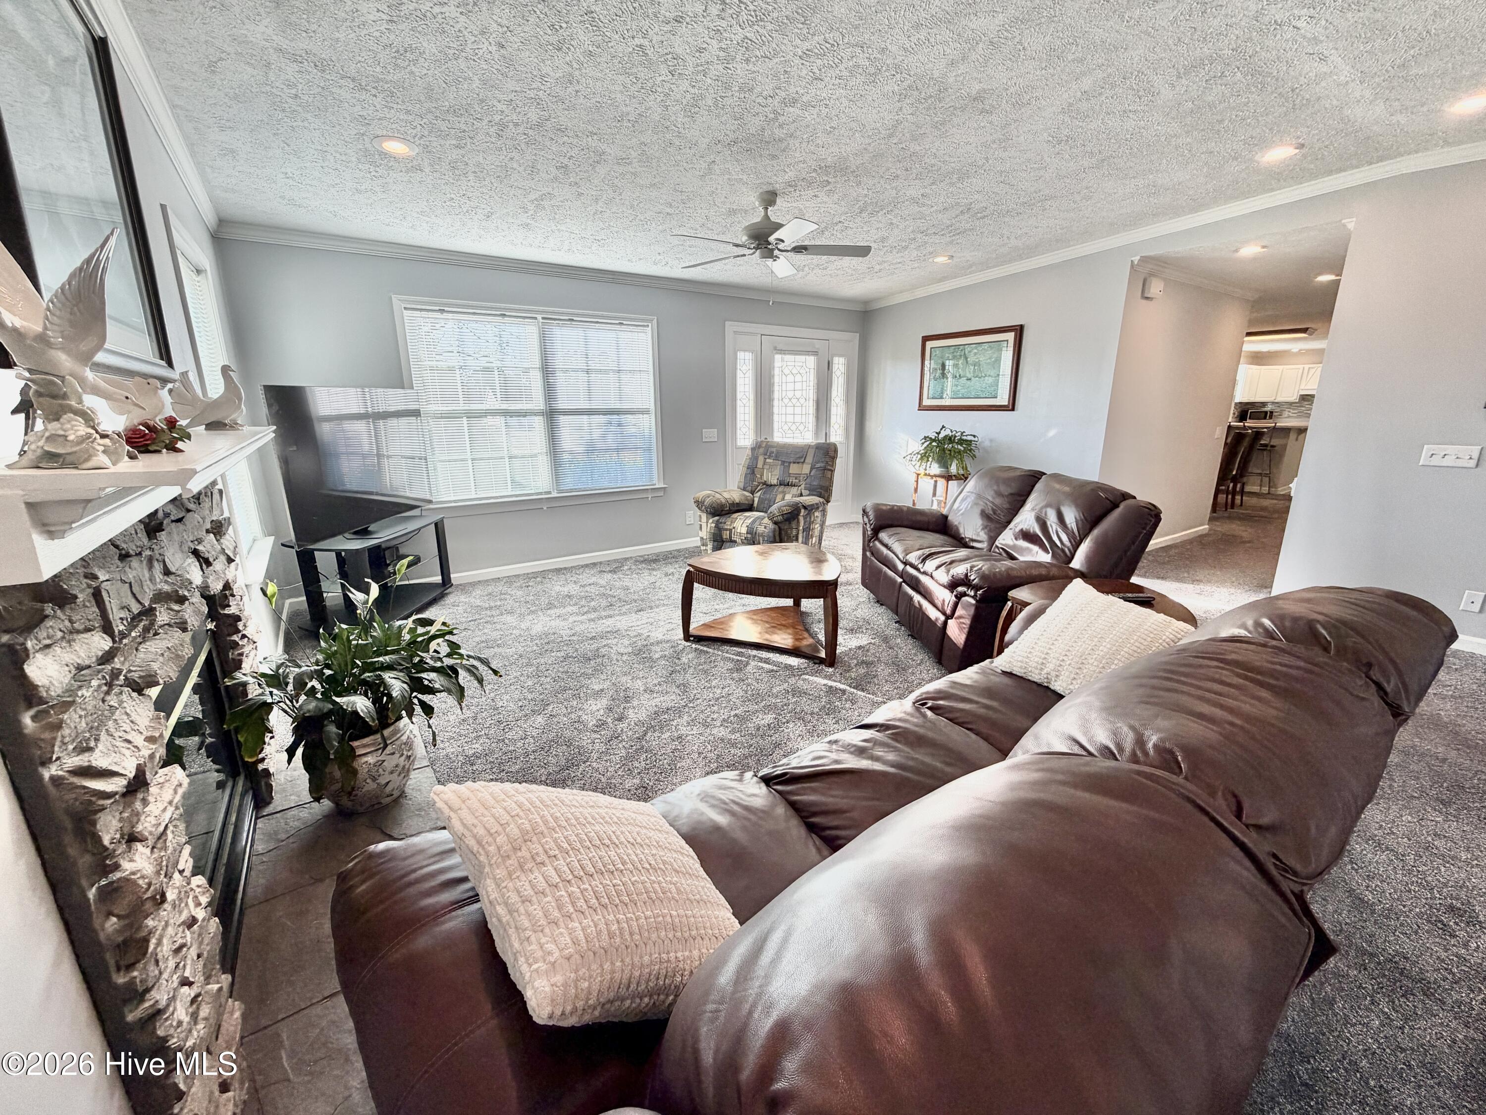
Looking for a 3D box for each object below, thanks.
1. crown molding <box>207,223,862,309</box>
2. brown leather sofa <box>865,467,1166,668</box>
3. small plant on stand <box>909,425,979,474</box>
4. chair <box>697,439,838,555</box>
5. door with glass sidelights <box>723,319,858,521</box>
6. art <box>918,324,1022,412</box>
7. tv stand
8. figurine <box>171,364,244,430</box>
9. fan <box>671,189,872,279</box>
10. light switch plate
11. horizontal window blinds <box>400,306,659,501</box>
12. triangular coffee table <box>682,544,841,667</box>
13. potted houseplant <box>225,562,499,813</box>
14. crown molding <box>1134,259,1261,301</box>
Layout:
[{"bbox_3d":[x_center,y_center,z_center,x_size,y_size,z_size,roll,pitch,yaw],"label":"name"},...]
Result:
[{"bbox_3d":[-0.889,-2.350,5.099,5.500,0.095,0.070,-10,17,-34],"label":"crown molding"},{"bbox_3d":[1.489,-0.043,3.777,0.980,0.940,1.610,-2,15,-7],"label":"brown leather sofa"},{"bbox_3d":[1.895,-1.009,5.690,0.620,0.450,0.640,-10,18,-34],"label":"small plant on stand"},{"bbox_3d":[0.229,-0.440,5.195,0.940,1.040,0.920,8,16,29],"label":"chair"},{"bbox_3d":[0.555,-1.330,6.470,1.780,2.130,0.110,-10,17,-34],"label":"door with glass sidelights"},{"bbox_3d":[2.131,-1.778,5.757,0.030,0.735,1.080,-10,18,-34],"label":"art"},{"bbox_3d":[-2.467,0.118,3.984,0.550,0.585,1.090,-1,14,-1],"label":"tv stand"},{"bbox_3d":[-1.582,-0.471,1.784,0.110,0.180,0.170,9,17,34],"label":"figurine"},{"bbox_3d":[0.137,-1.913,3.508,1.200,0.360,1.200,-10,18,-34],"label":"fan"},{"bbox_3d":[3.993,-0.568,3.391,0.012,0.115,0.212,-10,18,-34],"label":"light switch plate"},{"bbox_3d":[-1.576,-1.210,4.885,1.900,1.380,0.060,-10,18,-34],"label":"horizontal window blinds"},{"bbox_3d":[0.204,0.273,3.544,0.930,0.475,0.880,-10,17,-34],"label":"triangular coffee table"},{"bbox_3d":[-1.293,0.454,2.129,0.790,0.830,0.740,-10,18,-34],"label":"potted houseplant"},{"bbox_3d":[4.072,-2.430,5.267,2.780,0.100,0.080,-10,18,-34],"label":"crown molding"}]

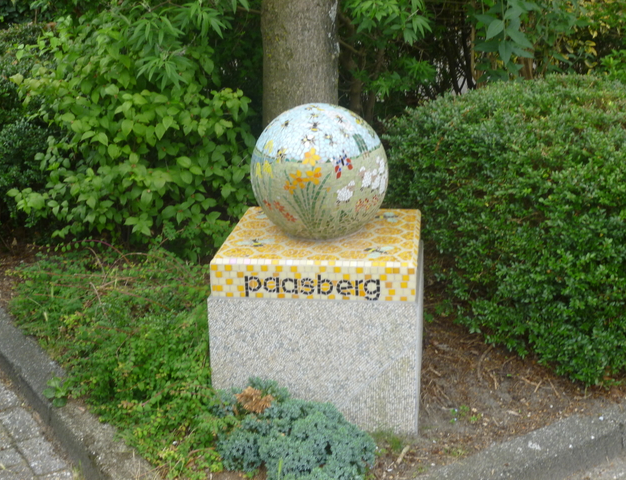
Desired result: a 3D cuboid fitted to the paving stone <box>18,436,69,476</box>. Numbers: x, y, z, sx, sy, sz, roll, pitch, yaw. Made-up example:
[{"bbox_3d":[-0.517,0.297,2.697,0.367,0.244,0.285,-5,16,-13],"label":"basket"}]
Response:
[{"bbox_3d":[-0.817,0.674,3.047,0.091,0.070,0.215,-10,21,-30],"label":"paving stone"}]

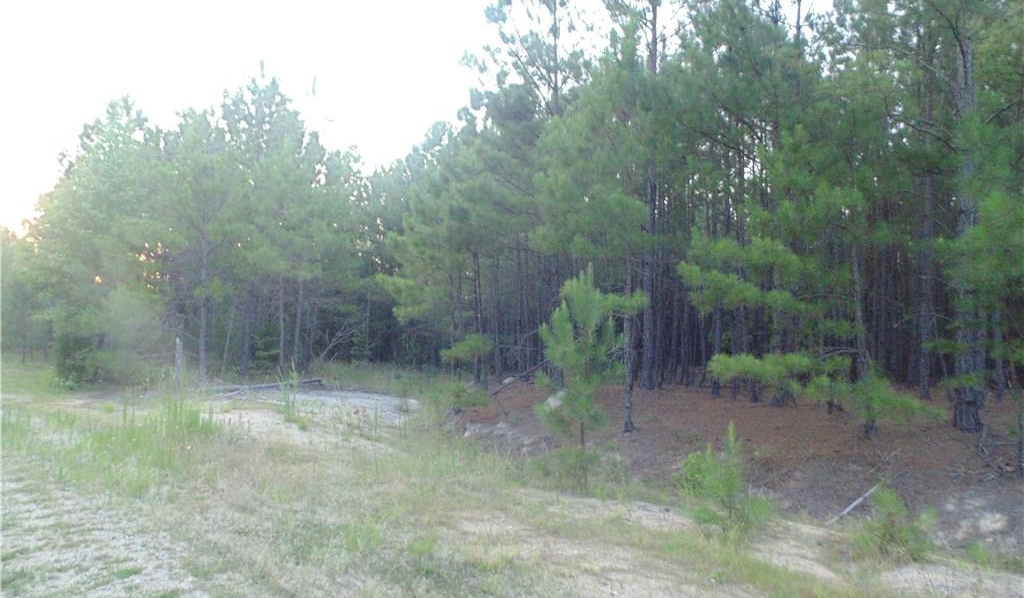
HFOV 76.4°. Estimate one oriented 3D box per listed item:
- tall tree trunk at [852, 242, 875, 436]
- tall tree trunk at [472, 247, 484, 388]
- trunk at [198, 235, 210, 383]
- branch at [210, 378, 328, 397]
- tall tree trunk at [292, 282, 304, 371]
[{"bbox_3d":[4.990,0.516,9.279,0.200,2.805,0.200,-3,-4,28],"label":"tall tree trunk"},{"bbox_3d":[-0.815,0.413,16.064,0.200,3.435,0.200,-3,-2,-3],"label":"tall tree trunk"},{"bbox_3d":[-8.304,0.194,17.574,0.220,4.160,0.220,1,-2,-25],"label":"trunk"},{"bbox_3d":[-6.036,2.176,16.000,2.950,0.330,0.450,1,-2,-17],"label":"branch"},{"bbox_3d":[-7.062,0.790,21.578,0.220,3.084,0.220,3,-3,-18],"label":"tall tree trunk"}]

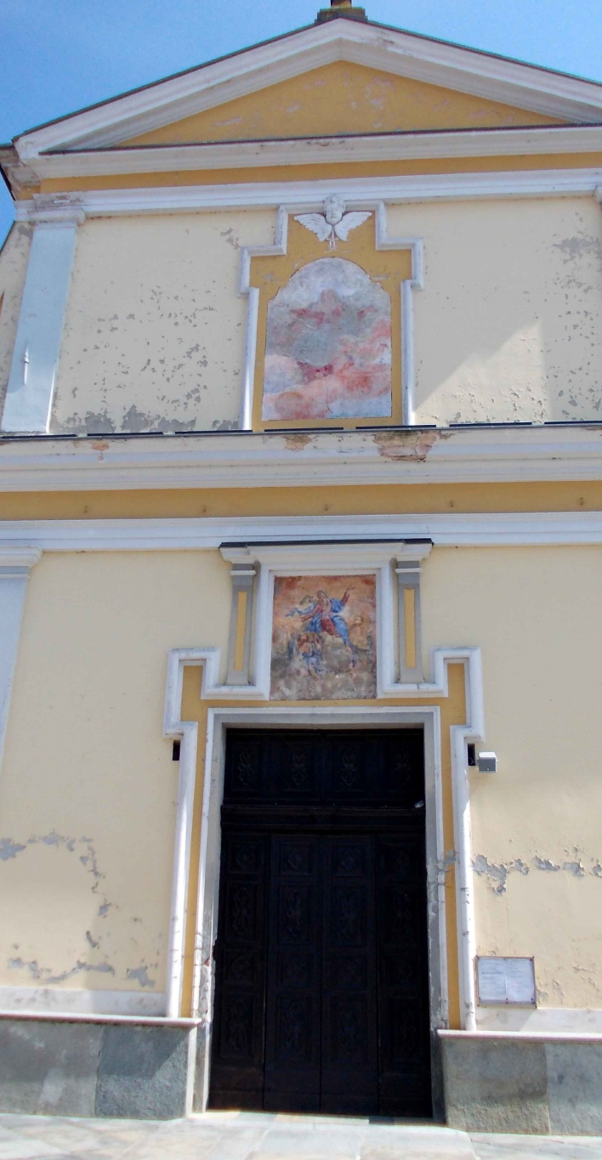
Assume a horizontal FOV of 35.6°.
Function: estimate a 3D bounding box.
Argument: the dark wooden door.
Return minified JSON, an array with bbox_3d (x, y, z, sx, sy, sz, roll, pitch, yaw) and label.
[{"bbox_3d":[0.189,2.992,8.527,1.905,3.267,0.104,0,-21,6],"label":"dark wooden door"}]

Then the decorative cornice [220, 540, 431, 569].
[{"bbox_3d":[0.234,-0.244,9.292,2.088,0.235,0.209,0,-21,6],"label":"decorative cornice"}]

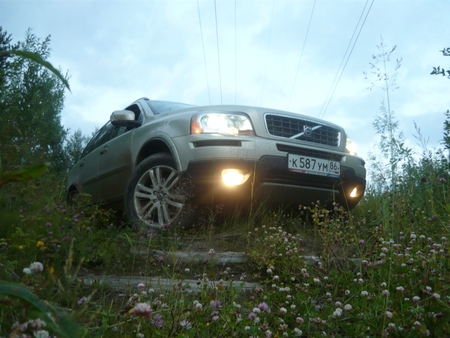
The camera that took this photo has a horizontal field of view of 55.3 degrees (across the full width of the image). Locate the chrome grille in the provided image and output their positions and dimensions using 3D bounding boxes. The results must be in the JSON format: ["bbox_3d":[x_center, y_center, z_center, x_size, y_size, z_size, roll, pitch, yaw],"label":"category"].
[{"bbox_3d":[0.637,-0.288,3.337,0.755,0.190,0.100,7,-12,-31],"label":"chrome grille"}]

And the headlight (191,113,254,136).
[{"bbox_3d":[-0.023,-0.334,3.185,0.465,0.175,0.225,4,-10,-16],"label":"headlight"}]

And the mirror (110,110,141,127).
[{"bbox_3d":[-1.001,-0.476,4.239,0.250,0.155,0.145,7,-12,-31],"label":"mirror"}]

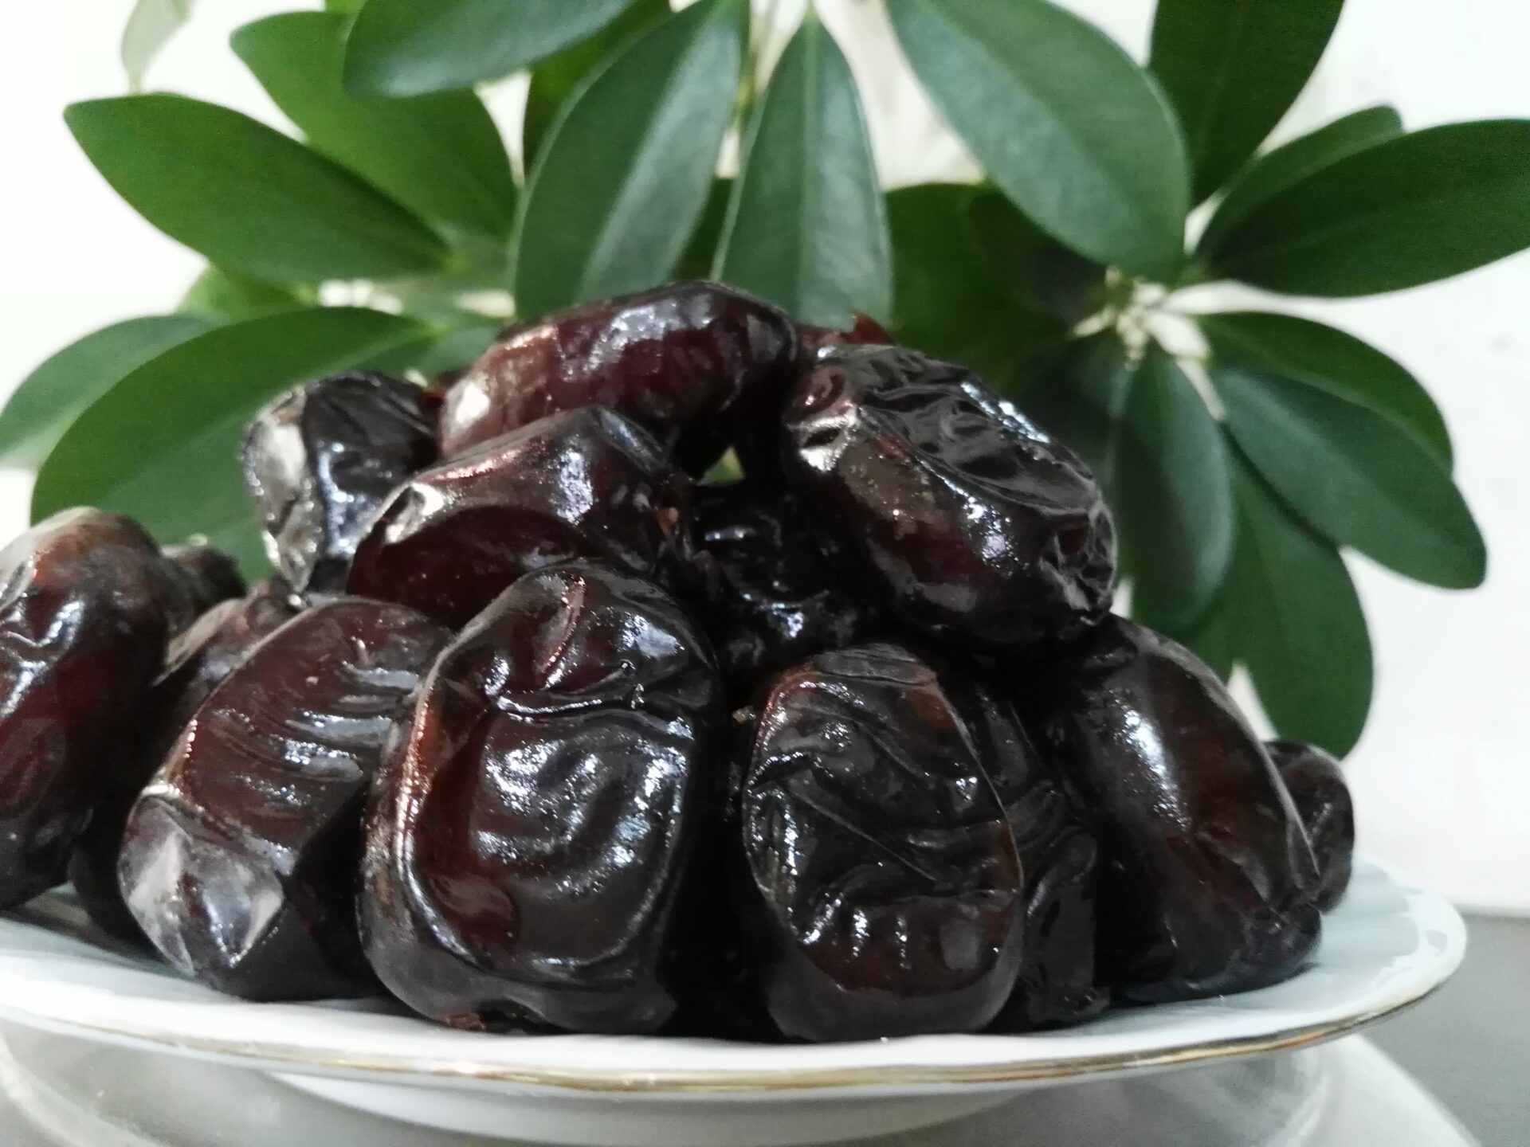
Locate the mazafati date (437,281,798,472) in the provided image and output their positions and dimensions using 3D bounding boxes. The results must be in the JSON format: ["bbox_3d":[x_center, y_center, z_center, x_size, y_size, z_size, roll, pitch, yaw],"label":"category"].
[{"bbox_3d":[-0.016,-0.021,0.134,0.038,0.021,0.022,-14,-3,-8],"label":"mazafati date"}]

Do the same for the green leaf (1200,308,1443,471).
[{"bbox_3d":[0.136,-0.042,0.300,0.071,0.030,0.016,30,-6,0],"label":"green leaf"}]

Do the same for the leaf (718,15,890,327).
[{"bbox_3d":[0.009,-0.078,0.252,0.036,0.077,0.008,0,-14,0],"label":"leaf"}]

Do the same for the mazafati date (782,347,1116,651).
[{"bbox_3d":[0.018,-0.007,0.123,0.036,0.024,0.024,32,-10,5],"label":"mazafati date"}]

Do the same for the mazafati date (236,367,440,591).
[{"bbox_3d":[-0.050,-0.011,0.148,0.021,0.025,0.035,0,13,19],"label":"mazafati date"}]

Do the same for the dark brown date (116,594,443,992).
[{"bbox_3d":[-0.046,0.021,0.118,0.023,0.038,0.022,23,-20,0],"label":"dark brown date"}]

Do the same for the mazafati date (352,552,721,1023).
[{"bbox_3d":[-0.020,0.019,0.109,0.030,0.040,0.024,6,-11,0],"label":"mazafati date"}]

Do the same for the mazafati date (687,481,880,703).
[{"bbox_3d":[0.002,0.002,0.142,0.025,0.025,0.030,2,-3,0],"label":"mazafati date"}]

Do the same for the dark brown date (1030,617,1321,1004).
[{"bbox_3d":[0.040,0.023,0.122,0.023,0.039,0.023,-19,-11,-16],"label":"dark brown date"}]

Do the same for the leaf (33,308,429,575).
[{"bbox_3d":[-0.111,-0.025,0.263,0.090,0.052,0.015,-27,-26,-5],"label":"leaf"}]

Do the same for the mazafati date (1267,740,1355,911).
[{"bbox_3d":[0.063,0.032,0.156,0.024,0.022,0.032,-1,-3,22],"label":"mazafati date"}]

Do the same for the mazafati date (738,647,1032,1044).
[{"bbox_3d":[0.010,0.024,0.109,0.024,0.034,0.022,-5,-7,0],"label":"mazafati date"}]

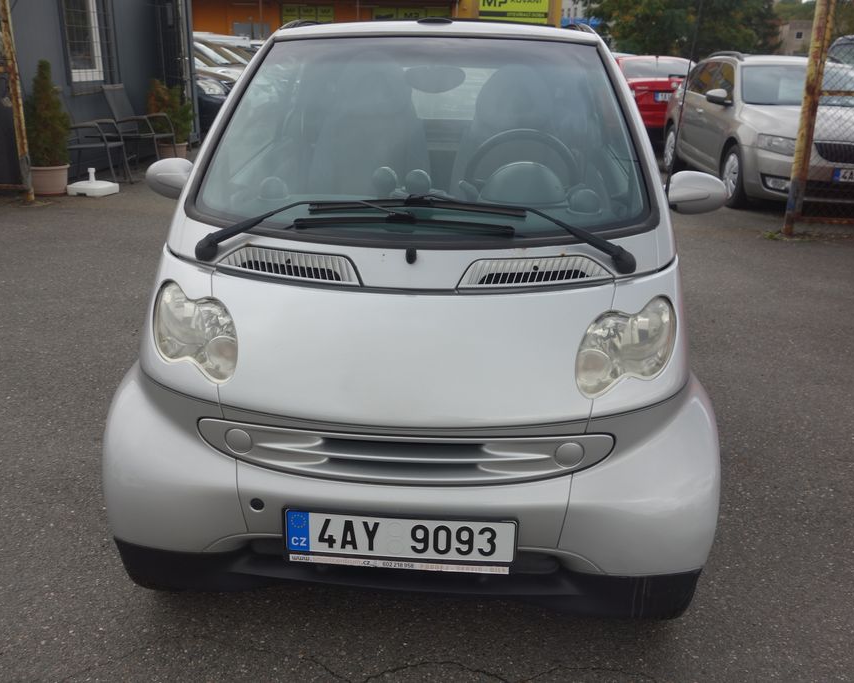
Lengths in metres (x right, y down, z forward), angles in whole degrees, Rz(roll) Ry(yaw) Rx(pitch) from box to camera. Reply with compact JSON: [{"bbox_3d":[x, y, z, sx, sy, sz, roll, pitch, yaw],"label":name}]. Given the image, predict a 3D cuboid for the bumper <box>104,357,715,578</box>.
[{"bbox_3d":[-0.053,0.327,1.954,1.500,0.520,0.400,2,20,3],"label":"bumper"}]

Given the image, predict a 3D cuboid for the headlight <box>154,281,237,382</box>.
[{"bbox_3d":[-0.543,-0.030,1.901,0.260,0.205,0.220,6,21,14],"label":"headlight"}]

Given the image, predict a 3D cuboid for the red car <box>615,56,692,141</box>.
[{"bbox_3d":[3.491,-4.012,13.107,1.800,1.460,4.600,2,20,1],"label":"red car"}]

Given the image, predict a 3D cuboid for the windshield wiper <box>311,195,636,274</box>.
[{"bbox_3d":[0.102,-0.271,2.007,0.860,0.180,0.200,2,20,3],"label":"windshield wiper"}]

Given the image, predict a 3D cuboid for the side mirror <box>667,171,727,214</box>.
[{"bbox_3d":[0.782,-0.437,2.379,0.185,0.130,0.115,2,20,3],"label":"side mirror"}]

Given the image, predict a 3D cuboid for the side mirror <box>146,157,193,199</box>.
[{"bbox_3d":[-0.775,-0.495,2.454,0.185,0.130,0.115,2,20,3],"label":"side mirror"}]

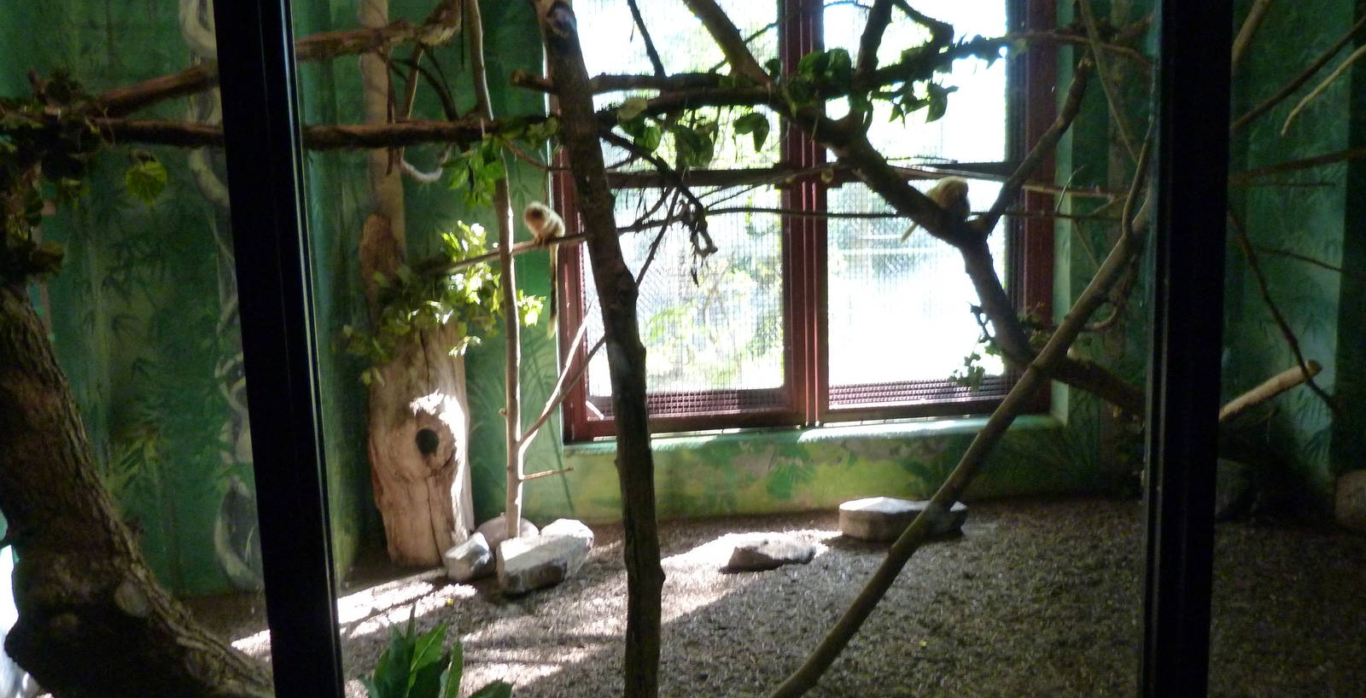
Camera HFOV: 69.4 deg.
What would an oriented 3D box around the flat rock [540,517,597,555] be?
[{"bbox_3d":[-0.479,0.800,4.171,0.205,0.125,0.170,-4,7,-15],"label":"flat rock"}]

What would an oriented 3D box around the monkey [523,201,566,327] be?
[{"bbox_3d":[-0.553,-0.331,3.950,0.110,0.510,0.150,2,7,30],"label":"monkey"}]

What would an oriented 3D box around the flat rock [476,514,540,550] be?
[{"bbox_3d":[-0.749,0.794,4.230,0.245,0.140,0.190,-3,6,-10],"label":"flat rock"}]

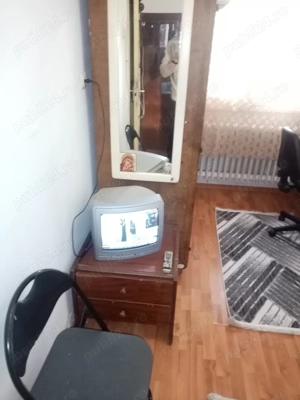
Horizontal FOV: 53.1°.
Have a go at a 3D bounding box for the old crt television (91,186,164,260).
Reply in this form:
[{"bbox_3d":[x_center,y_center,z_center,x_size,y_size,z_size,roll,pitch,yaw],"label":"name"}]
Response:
[{"bbox_3d":[-0.147,0.092,1.706,0.360,0.306,0.355,-5,26,-14],"label":"old crt television"}]

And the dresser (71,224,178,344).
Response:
[{"bbox_3d":[-0.110,0.458,1.814,0.529,0.445,0.545,4,26,5],"label":"dresser"}]

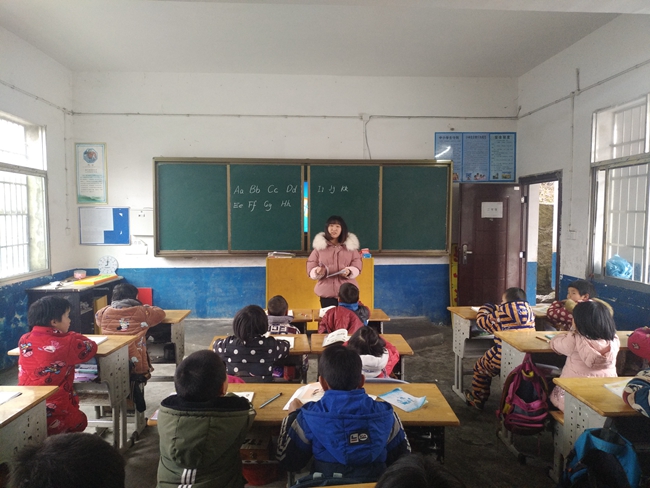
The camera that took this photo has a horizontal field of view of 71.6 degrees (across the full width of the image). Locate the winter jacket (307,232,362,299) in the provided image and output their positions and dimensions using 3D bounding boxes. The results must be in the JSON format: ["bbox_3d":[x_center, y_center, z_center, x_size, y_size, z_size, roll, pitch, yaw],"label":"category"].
[{"bbox_3d":[0.083,0.201,4.376,0.540,0.650,0.400,0,3,-2],"label":"winter jacket"}]

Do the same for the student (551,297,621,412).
[{"bbox_3d":[1.430,0.847,2.509,0.380,1.050,0.470,-1,4,-15],"label":"student"}]

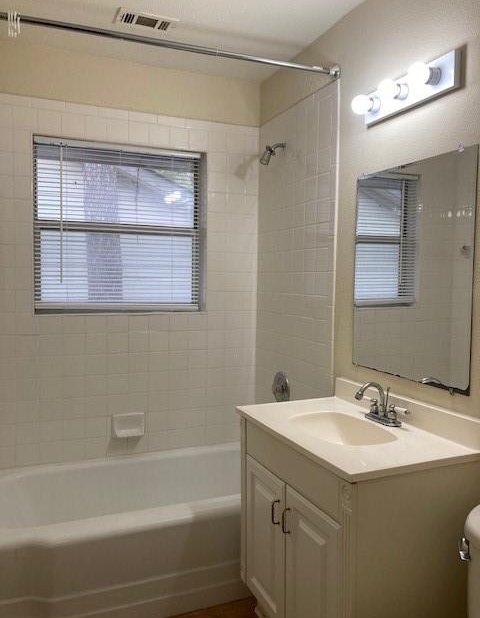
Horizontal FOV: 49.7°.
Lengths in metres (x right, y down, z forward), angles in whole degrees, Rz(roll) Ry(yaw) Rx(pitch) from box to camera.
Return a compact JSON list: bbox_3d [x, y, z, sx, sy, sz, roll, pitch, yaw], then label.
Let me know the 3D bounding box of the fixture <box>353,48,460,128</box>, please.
[{"bbox_3d":[0.531,-0.752,1.780,0.130,0.115,0.457,-1,3,-22],"label":"fixture"}]

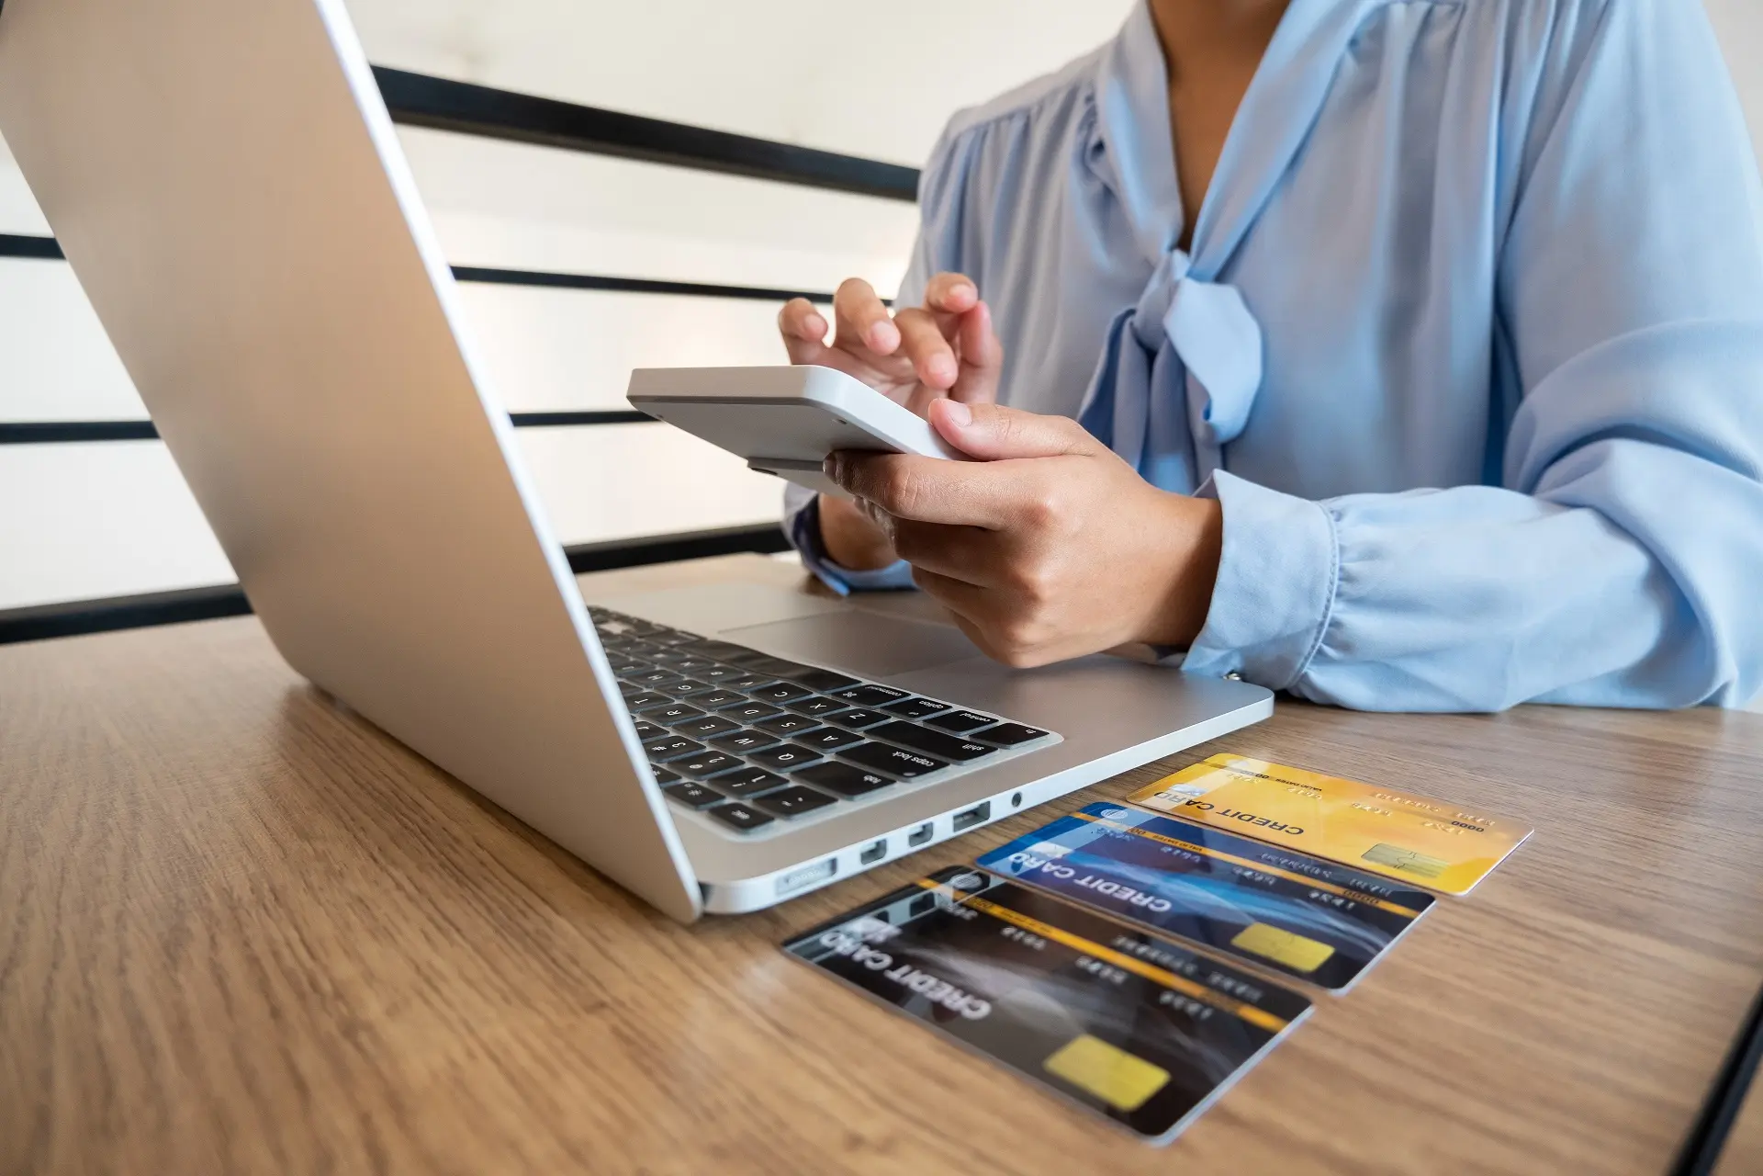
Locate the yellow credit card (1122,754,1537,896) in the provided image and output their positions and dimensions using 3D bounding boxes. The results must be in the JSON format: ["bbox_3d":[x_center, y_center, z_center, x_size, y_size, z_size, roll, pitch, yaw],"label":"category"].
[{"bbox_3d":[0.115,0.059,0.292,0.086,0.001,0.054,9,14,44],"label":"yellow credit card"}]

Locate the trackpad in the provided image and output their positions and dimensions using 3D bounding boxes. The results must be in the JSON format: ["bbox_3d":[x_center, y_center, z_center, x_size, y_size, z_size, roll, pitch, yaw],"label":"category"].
[{"bbox_3d":[-0.006,0.021,0.455,0.074,0.002,0.103,-10,14,-42],"label":"trackpad"}]

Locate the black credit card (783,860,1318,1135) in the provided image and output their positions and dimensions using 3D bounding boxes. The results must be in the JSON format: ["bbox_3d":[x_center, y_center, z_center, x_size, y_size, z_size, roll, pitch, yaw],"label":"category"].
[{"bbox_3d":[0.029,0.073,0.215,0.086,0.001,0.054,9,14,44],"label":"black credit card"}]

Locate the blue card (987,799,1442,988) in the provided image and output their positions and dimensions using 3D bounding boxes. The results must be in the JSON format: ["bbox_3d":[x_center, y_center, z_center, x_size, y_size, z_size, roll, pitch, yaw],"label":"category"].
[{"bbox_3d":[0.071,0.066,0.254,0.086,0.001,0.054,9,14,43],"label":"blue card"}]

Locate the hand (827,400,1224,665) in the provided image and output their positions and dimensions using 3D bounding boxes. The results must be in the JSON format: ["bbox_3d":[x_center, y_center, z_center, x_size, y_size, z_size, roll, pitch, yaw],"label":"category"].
[{"bbox_3d":[0.049,-0.021,0.387,0.130,0.086,0.078,0,10,6],"label":"hand"}]

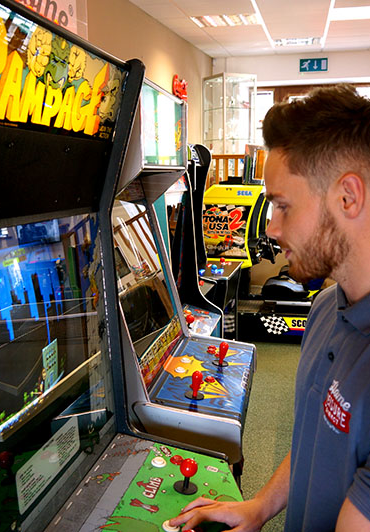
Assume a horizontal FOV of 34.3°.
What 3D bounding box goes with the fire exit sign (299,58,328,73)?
[{"bbox_3d":[1.704,-2.649,7.919,0.358,0.155,0.040,2,10,11],"label":"fire exit sign"}]

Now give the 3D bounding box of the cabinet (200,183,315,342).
[{"bbox_3d":[1.062,-0.120,6.266,1.650,1.450,1.600,2,10,11],"label":"cabinet"}]

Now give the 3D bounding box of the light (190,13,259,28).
[{"bbox_3d":[0.376,-2.204,5.347,0.600,0.060,0.600,1,12,11],"label":"light"}]

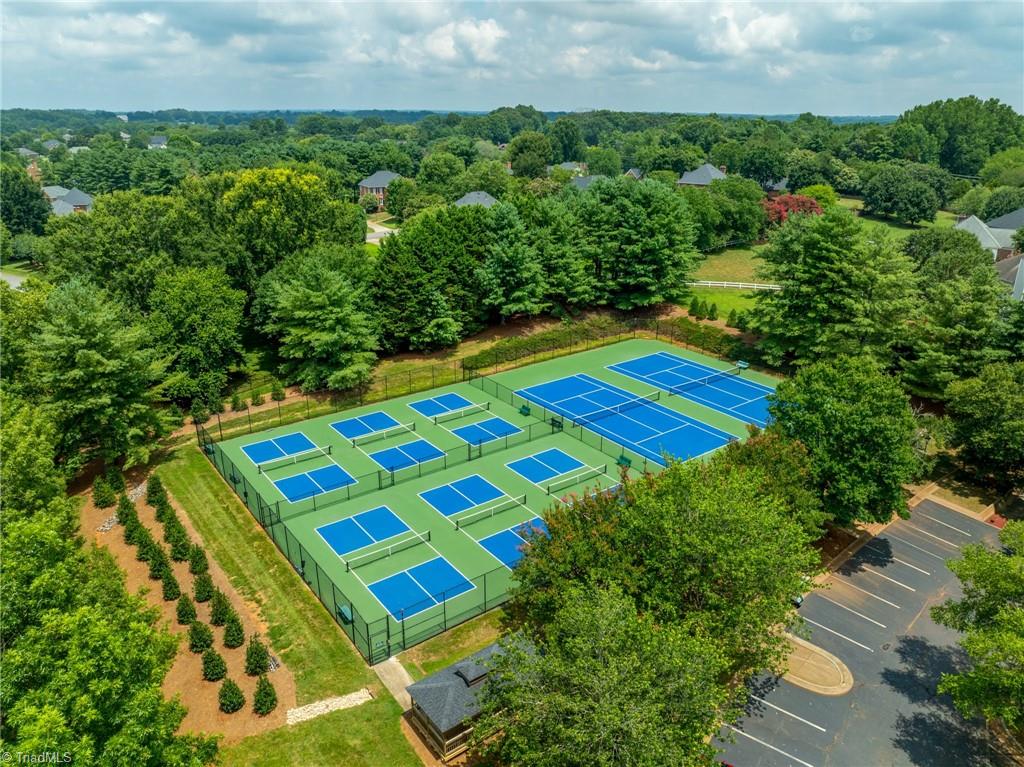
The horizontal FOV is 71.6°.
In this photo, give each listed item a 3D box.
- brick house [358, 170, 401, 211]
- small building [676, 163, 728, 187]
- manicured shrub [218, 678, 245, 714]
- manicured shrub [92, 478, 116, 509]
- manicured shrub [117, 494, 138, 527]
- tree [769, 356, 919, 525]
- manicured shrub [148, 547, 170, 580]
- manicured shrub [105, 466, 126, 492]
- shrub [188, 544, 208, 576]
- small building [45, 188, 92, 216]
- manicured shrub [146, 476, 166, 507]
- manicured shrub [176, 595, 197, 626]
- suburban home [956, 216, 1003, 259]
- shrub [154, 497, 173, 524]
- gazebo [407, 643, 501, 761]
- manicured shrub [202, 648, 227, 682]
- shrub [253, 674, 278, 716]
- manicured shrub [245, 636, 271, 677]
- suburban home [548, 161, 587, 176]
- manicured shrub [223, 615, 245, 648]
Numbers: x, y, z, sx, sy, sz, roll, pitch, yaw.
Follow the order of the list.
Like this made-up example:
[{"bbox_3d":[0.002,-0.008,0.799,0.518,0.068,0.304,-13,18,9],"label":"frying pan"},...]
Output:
[{"bbox_3d":[-36.475,-54.927,203.000,13.000,10.000,10.500,7,22,16],"label":"brick house"},{"bbox_3d":[57.182,-60.484,213.000,13.000,10.000,14.000,14,25,32],"label":"small building"},{"bbox_3d":[-15.426,16.957,38.914,1.368,1.908,1.368,-14,25,-35],"label":"manicured shrub"},{"bbox_3d":[-33.984,8.873,58.909,1.700,2.637,1.700,-14,25,-35],"label":"manicured shrub"},{"bbox_3d":[-30.896,10.017,56.757,1.490,2.590,1.490,0,21,0],"label":"manicured shrub"},{"bbox_3d":[26.226,4.413,56.299,10.940,13.640,10.940,0,21,0],"label":"tree"},{"bbox_3d":[-24.827,12.420,49.778,1.285,2.588,1.285,-14,25,-35],"label":"manicured shrub"},{"bbox_3d":[-34.691,8.242,61.927,1.540,2.230,1.540,0,21,0],"label":"manicured shrub"},{"bbox_3d":[-22.292,12.429,50.304,1.269,2.249,1.269,-14,25,-35],"label":"shrub"},{"bbox_3d":[-147.001,-60.696,236.000,15.000,9.000,13.000,-12,24,-29],"label":"small building"},{"bbox_3d":[-29.844,8.890,59.354,1.396,2.774,1.396,0,21,0],"label":"manicured shrub"},{"bbox_3d":[-20.922,14.361,45.429,1.167,2.084,1.167,-14,25,-35],"label":"manicured shrub"},{"bbox_3d":[86.306,-25.846,131.000,9.500,7.800,9.000,-6,22,-17],"label":"suburban home"},{"bbox_3d":[-28.071,10.042,57.068,1.410,2.350,1.410,0,21,0],"label":"shrub"},{"bbox_3d":[-1.479,16.186,37.936,7.420,4.100,3.550,-14,25,-35],"label":"gazebo"},{"bbox_3d":[-17.351,16.187,41.239,1.340,2.100,1.340,0,21,0],"label":"manicured shrub"},{"bbox_3d":[-13.498,16.821,38.668,1.299,2.372,1.299,-14,25,-35],"label":"shrub"},{"bbox_3d":[-14.996,15.853,41.719,1.441,2.511,1.441,0,21,0],"label":"manicured shrub"},{"bbox_3d":[22.212,-84.848,284.000,16.000,9.000,12.000,4,21,8],"label":"suburban home"},{"bbox_3d":[-17.284,15.133,43.886,1.420,2.210,1.420,0,21,0],"label":"manicured shrub"}]

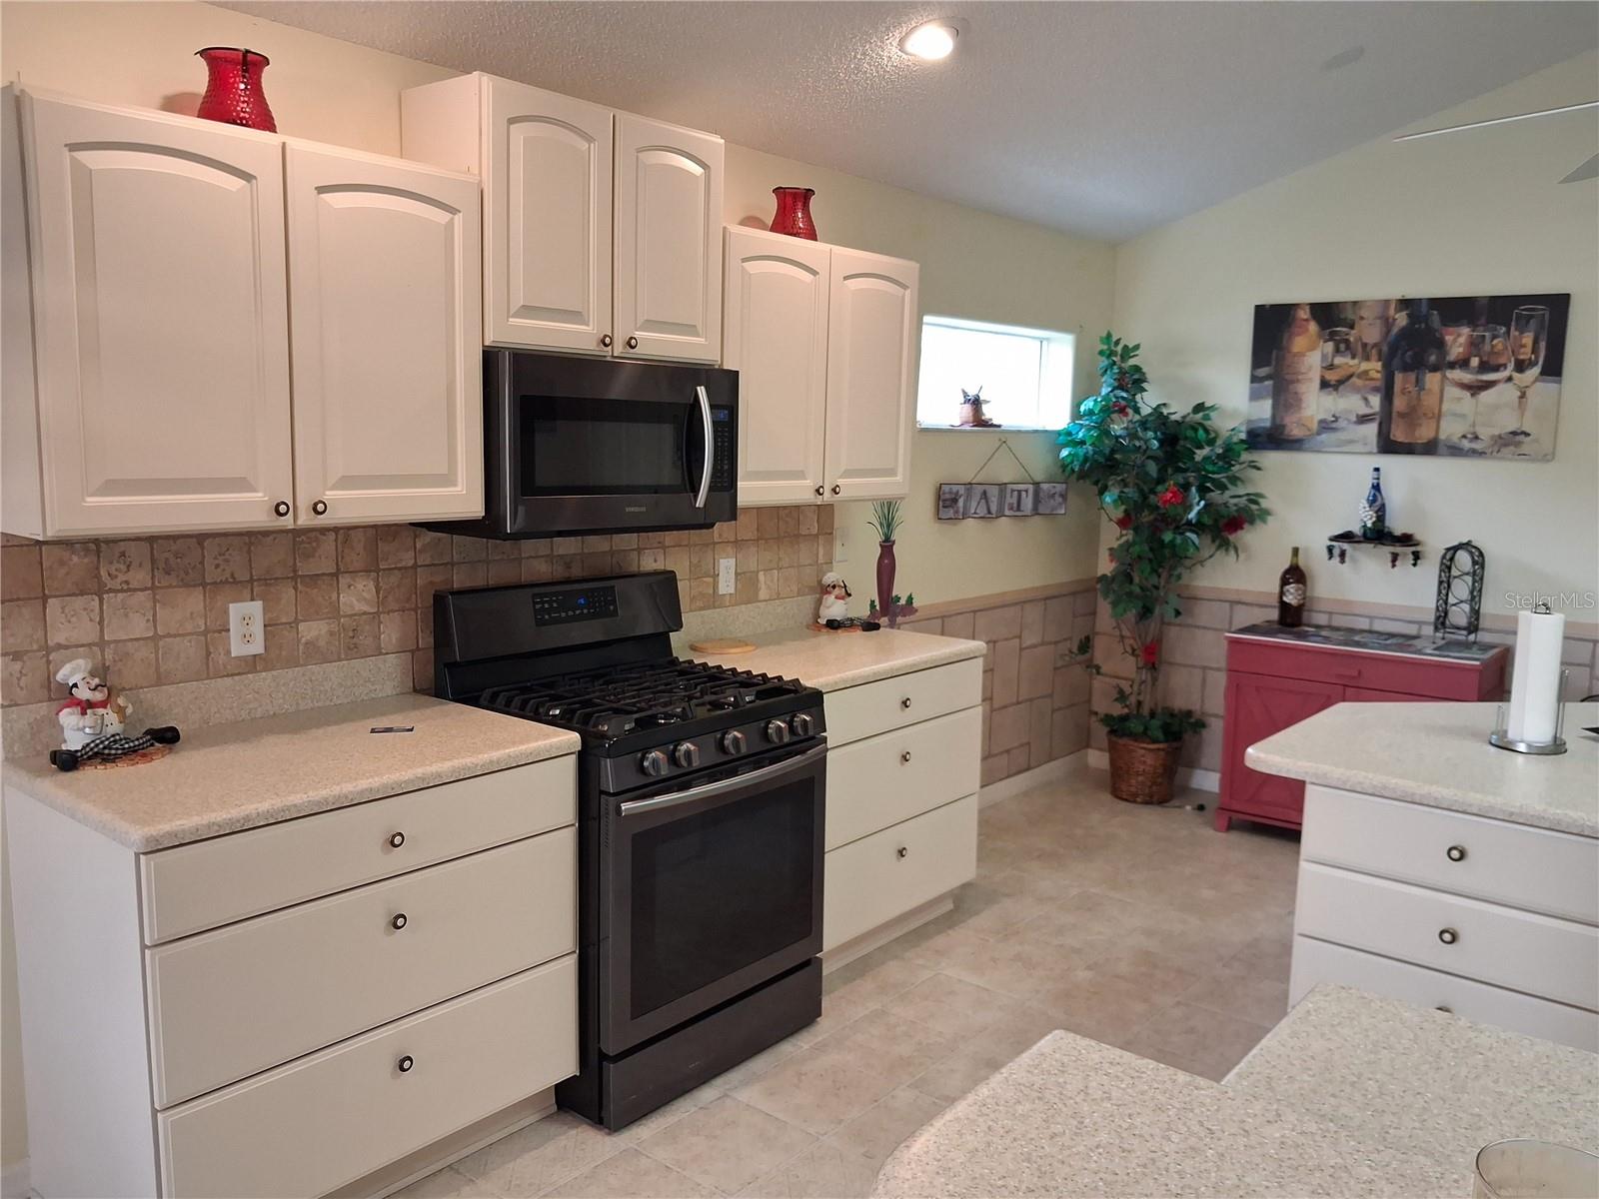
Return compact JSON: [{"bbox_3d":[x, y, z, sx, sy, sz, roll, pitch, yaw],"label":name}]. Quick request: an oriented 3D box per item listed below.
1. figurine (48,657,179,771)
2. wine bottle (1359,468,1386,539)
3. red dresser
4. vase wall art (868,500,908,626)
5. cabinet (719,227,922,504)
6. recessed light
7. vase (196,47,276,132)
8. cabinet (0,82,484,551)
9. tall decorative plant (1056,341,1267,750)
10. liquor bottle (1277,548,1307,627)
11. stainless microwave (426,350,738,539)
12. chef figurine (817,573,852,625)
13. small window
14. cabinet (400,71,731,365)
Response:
[{"bbox_3d":[-1.350,0.207,2.464,0.145,0.190,0.250,3,8,14],"label":"figurine"},{"bbox_3d":[2.291,-0.386,4.968,0.095,0.287,0.090,8,10,39],"label":"wine bottle"},{"bbox_3d":[2.216,0.568,4.974,0.905,0.810,0.520,7,10,35],"label":"red dresser"},{"bbox_3d":[0.332,-0.145,4.599,0.045,0.475,0.220,8,11,40],"label":"vase wall art"},{"bbox_3d":[-0.042,-0.688,3.850,0.330,0.760,0.912,8,10,39],"label":"cabinet"},{"bbox_3d":[0.353,-1.516,3.387,0.175,0.040,0.175,-11,-3,-1],"label":"recessed light"},{"bbox_3d":[-1.120,-0.972,2.465,0.165,0.180,0.165,8,10,39],"label":"vase"},{"bbox_3d":[-1.131,-0.534,2.563,0.330,0.760,0.915,8,10,39],"label":"cabinet"},{"bbox_3d":[1.530,-0.141,5.334,0.730,1.970,0.620,8,10,39],"label":"tall decorative plant"},{"bbox_3d":[2.066,-0.050,5.224,0.105,0.335,0.105,8,10,39],"label":"liquor bottle"},{"bbox_3d":[-0.547,-0.399,3.211,0.430,0.425,0.757,8,10,39],"label":"stainless microwave"},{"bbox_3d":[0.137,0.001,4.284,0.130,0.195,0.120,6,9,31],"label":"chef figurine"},{"bbox_3d":[0.788,-0.913,5.183,0.140,0.430,1.210,8,10,39],"label":"small window"},{"bbox_3d":[-0.572,-0.912,3.151,0.320,0.590,0.765,8,10,39],"label":"cabinet"}]

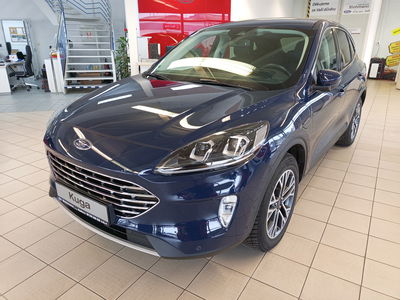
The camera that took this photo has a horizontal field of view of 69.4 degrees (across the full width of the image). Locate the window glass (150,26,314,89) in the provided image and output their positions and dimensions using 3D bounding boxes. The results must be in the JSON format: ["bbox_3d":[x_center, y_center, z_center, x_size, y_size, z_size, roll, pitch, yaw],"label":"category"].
[{"bbox_3d":[0.243,-0.880,2.656,1.430,0.130,1.030,14,55,34],"label":"window glass"}]

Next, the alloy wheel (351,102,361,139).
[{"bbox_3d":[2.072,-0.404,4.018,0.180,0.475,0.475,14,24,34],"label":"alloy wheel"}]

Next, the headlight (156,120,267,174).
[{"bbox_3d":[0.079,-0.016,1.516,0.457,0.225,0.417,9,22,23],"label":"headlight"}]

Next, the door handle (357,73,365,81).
[{"bbox_3d":[1.946,-0.885,3.493,0.055,0.050,0.210,14,24,34],"label":"door handle"}]

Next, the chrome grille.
[{"bbox_3d":[-0.663,0.179,1.726,1.060,0.250,0.150,14,24,34],"label":"chrome grille"}]

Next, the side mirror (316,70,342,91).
[{"bbox_3d":[0.944,-0.502,2.105,0.195,0.150,0.145,14,24,34],"label":"side mirror"}]

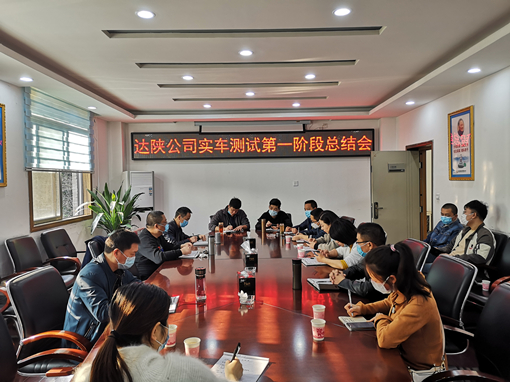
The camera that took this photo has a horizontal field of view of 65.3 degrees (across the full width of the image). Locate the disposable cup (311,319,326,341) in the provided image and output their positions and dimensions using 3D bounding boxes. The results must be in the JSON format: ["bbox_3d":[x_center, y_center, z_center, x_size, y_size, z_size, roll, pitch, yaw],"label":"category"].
[{"bbox_3d":[0.312,0.684,1.950,0.073,0.086,0.073,-1,1,1],"label":"disposable cup"}]

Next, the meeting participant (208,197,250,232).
[{"bbox_3d":[-0.395,0.749,6.445,0.620,1.270,0.750,-1,1,1],"label":"meeting participant"}]

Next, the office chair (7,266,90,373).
[{"bbox_3d":[-1.211,1.048,2.641,0.630,1.020,0.580,-1,1,6],"label":"office chair"}]

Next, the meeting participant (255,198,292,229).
[{"bbox_3d":[0.321,0.787,7.040,0.600,1.300,0.720,-1,1,2],"label":"meeting participant"}]

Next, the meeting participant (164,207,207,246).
[{"bbox_3d":[-1.040,0.860,5.568,0.750,1.260,0.560,-1,1,12],"label":"meeting participant"}]

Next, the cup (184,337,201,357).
[{"bbox_3d":[-0.272,0.701,1.741,0.073,0.086,0.073,-1,1,0],"label":"cup"}]

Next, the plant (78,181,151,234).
[{"bbox_3d":[-2.092,0.641,6.044,1.050,1.500,1.000,-1,1,1],"label":"plant"}]

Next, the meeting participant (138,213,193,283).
[{"bbox_3d":[-1.057,0.874,4.518,0.750,1.280,0.560,-1,1,-7],"label":"meeting participant"}]

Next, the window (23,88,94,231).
[{"bbox_3d":[-2.638,-0.372,5.536,0.120,1.650,1.840,-1,1,0],"label":"window"}]

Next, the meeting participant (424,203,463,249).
[{"bbox_3d":[2.039,0.764,4.364,0.720,1.260,0.540,-1,1,-22],"label":"meeting participant"}]

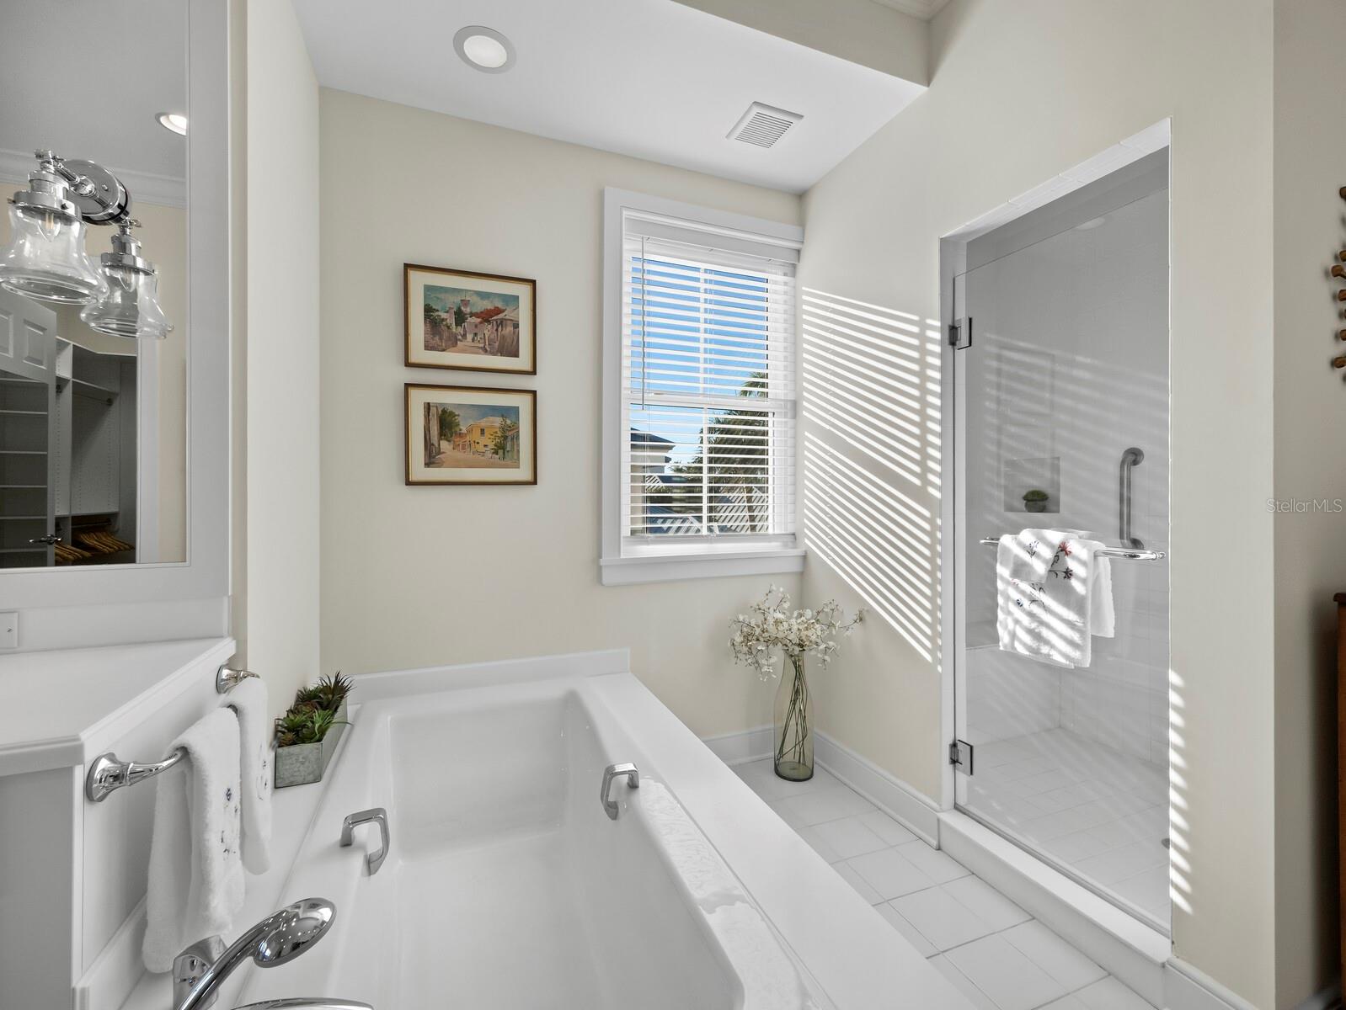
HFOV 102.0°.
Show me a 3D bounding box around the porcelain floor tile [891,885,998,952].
[{"bbox_3d":[0.792,1.219,1.607,0.204,0.010,0.204,0,0,-21],"label":"porcelain floor tile"}]

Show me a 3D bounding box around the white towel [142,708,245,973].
[{"bbox_3d":[-0.792,0.542,0.934,0.093,0.335,0.195,0,0,-21],"label":"white towel"}]

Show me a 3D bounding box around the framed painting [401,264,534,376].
[{"bbox_3d":[-0.778,-0.713,2.125,0.480,0.385,0.022,0,0,-21],"label":"framed painting"}]

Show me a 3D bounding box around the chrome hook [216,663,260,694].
[{"bbox_3d":[-0.912,0.367,1.155,0.076,0.058,0.056,0,0,-21],"label":"chrome hook"}]

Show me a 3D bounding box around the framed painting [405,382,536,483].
[{"bbox_3d":[-0.777,-0.267,2.125,0.480,0.382,0.022,0,0,-21],"label":"framed painting"}]

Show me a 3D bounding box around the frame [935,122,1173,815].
[{"bbox_3d":[1.121,0.078,1.629,0.125,2.030,0.675,0,0,-21],"label":"frame"}]

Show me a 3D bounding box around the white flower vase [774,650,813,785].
[{"bbox_3d":[0.556,0.938,2.478,0.176,0.555,0.176,0,0,0],"label":"white flower vase"}]

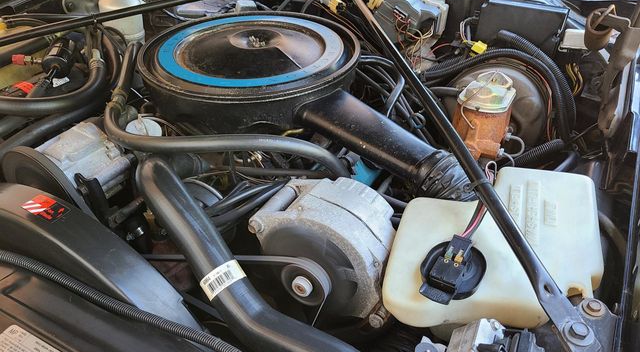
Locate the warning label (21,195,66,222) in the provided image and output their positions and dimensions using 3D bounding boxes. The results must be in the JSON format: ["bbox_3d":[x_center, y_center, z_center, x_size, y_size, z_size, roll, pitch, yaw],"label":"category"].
[{"bbox_3d":[-0.366,0.043,0.640,0.063,0.002,0.026,19,44,23],"label":"warning label"}]

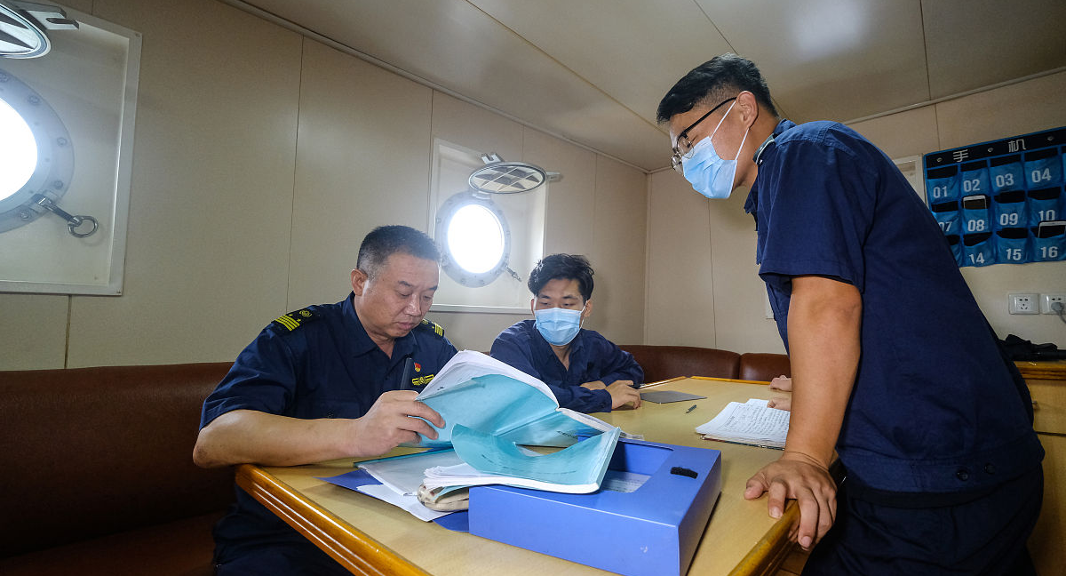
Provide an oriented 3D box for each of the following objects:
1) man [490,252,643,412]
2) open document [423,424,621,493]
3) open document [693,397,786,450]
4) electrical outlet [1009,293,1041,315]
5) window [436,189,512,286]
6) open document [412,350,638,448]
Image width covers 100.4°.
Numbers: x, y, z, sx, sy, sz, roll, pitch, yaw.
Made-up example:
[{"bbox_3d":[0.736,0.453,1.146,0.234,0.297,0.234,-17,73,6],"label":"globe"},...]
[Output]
[{"bbox_3d":[0.047,0.504,1.412,0.500,1.170,0.660,3,-6,-33],"label":"man"},{"bbox_3d":[0.006,0.199,0.648,0.215,0.075,0.285,-2,-5,16],"label":"open document"},{"bbox_3d":[0.536,0.297,0.971,0.230,0.030,0.360,-5,-6,43],"label":"open document"},{"bbox_3d":[2.102,0.071,1.901,0.086,0.086,0.012,-5,-6,43],"label":"electrical outlet"},{"bbox_3d":[-0.269,-0.223,2.008,0.060,0.435,0.435,-5,-6,43],"label":"window"},{"bbox_3d":[-0.006,0.207,0.833,0.395,0.180,0.275,-3,-5,27],"label":"open document"}]

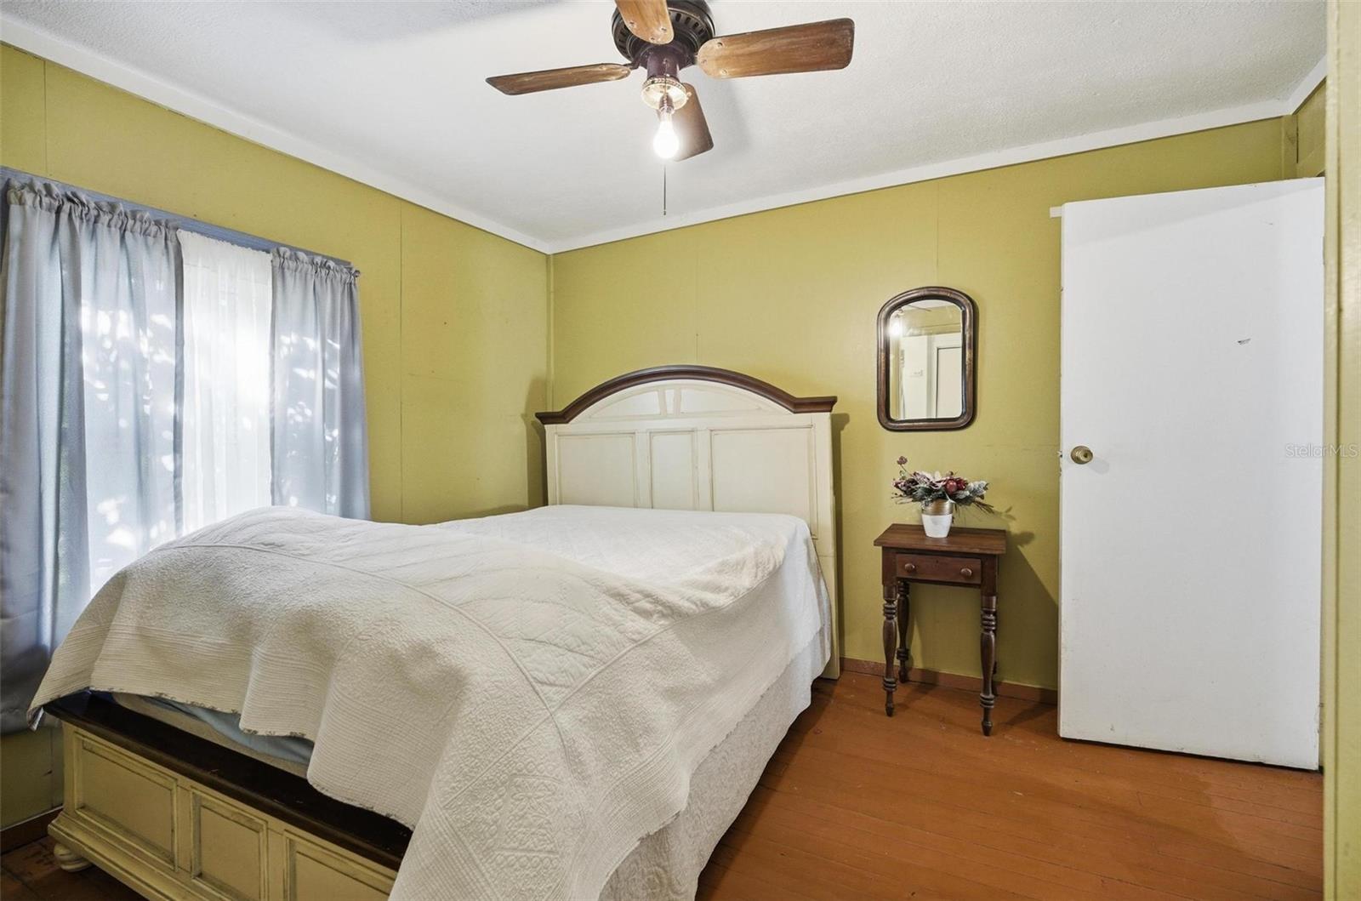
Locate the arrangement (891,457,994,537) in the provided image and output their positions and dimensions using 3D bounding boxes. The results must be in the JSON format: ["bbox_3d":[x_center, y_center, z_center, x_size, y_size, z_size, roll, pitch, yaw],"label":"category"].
[{"bbox_3d":[1.085,0.196,2.522,0.390,0.340,0.310,0,1,28],"label":"arrangement"}]

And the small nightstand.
[{"bbox_3d":[1.097,0.721,2.537,0.468,0.725,0.473,0,1,28],"label":"small nightstand"}]

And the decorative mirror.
[{"bbox_3d":[1.123,-0.422,2.782,0.415,0.665,0.040,0,1,28],"label":"decorative mirror"}]

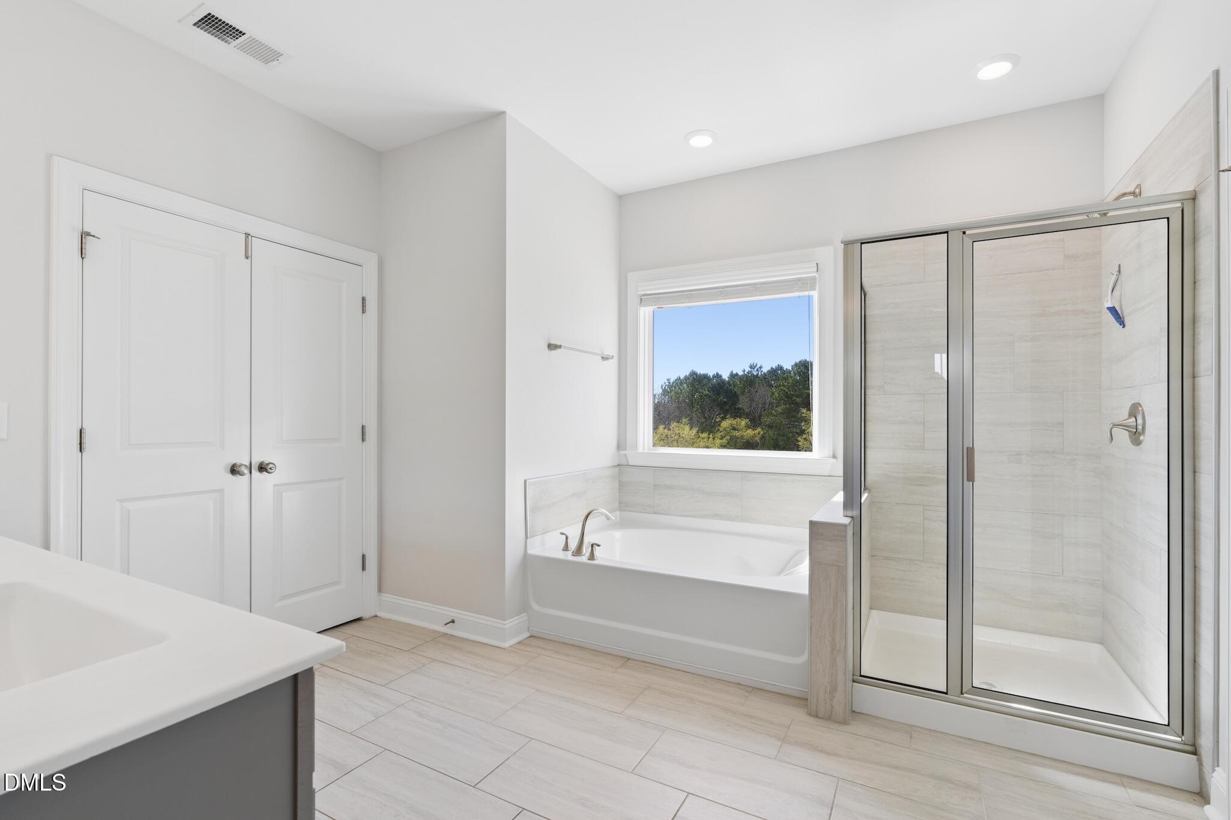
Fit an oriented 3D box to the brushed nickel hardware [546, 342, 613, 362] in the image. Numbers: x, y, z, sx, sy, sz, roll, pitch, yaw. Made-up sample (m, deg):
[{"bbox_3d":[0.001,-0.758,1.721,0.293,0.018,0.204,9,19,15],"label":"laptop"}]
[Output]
[{"bbox_3d":[-0.197,-0.359,3.411,0.075,0.052,0.675,0,0,28],"label":"brushed nickel hardware"}]

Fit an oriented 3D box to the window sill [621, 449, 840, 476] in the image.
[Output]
[{"bbox_3d":[0.664,0.338,3.544,1.420,0.095,0.090,0,0,28],"label":"window sill"}]

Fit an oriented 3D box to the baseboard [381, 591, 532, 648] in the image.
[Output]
[{"bbox_3d":[-0.930,1.153,3.105,0.973,0.124,0.212,0,0,28],"label":"baseboard"}]

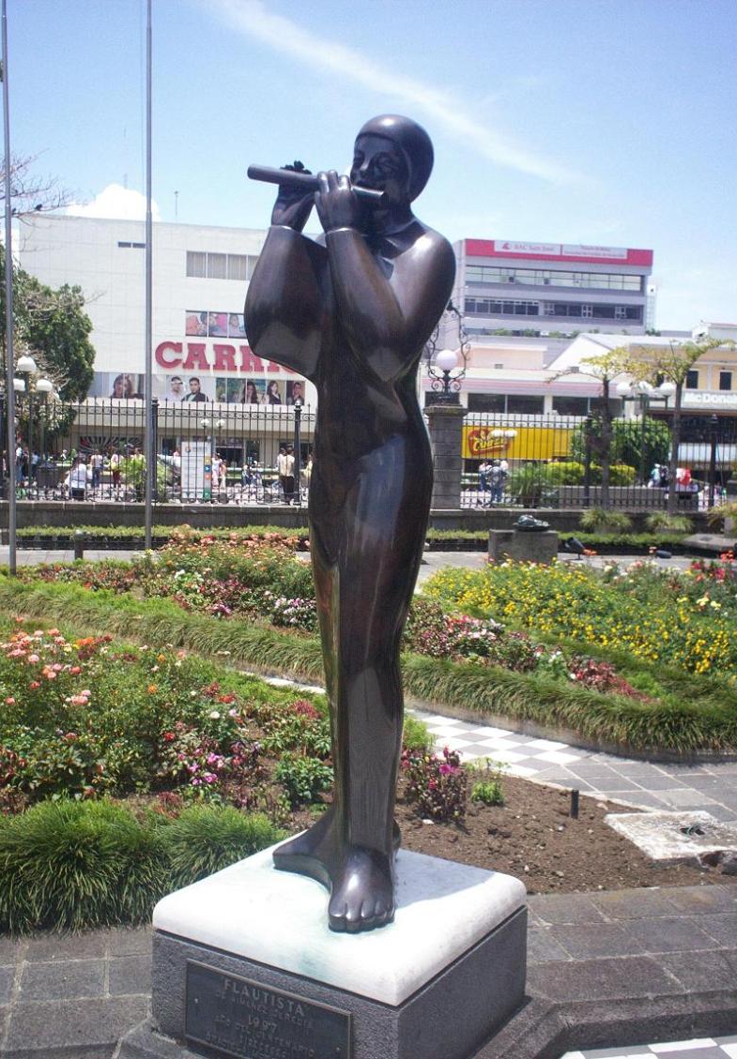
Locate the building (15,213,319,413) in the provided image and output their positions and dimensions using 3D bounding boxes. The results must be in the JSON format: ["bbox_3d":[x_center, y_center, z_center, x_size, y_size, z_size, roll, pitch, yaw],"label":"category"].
[{"bbox_3d":[-12.880,-11.330,76.843,20.404,16.081,17.000,0,3,-12],"label":"building"}]

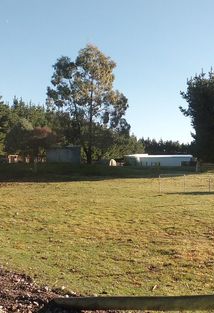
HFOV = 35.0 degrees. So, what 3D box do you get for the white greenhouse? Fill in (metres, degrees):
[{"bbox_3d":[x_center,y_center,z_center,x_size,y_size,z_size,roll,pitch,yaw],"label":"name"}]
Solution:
[{"bbox_3d":[13.000,1.050,85.000,15.900,3.000,6.900,1,-1,-25],"label":"white greenhouse"}]

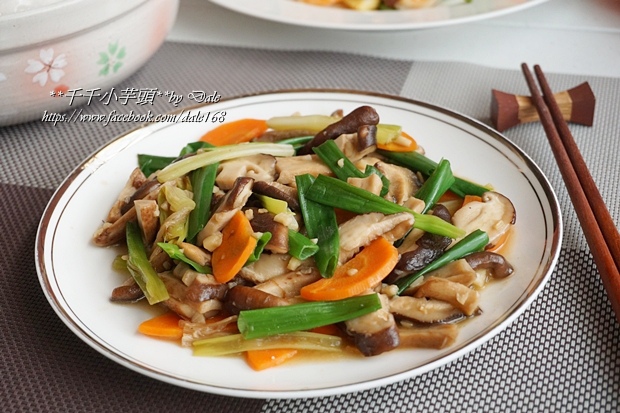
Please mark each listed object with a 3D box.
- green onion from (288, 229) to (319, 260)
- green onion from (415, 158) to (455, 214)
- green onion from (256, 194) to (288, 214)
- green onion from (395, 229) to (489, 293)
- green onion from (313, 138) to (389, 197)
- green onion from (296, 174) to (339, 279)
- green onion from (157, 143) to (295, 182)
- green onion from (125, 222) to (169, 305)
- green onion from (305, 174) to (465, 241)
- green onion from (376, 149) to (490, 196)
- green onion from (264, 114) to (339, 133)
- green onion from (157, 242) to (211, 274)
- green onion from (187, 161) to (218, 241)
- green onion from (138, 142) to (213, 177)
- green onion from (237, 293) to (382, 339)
[{"bbox_3d":[-0.005,0.015,0.479,0.016,0.008,0.010,34,40,-1],"label":"green onion"},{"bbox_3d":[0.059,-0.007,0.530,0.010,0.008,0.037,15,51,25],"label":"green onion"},{"bbox_3d":[-0.018,-0.001,0.528,0.017,0.006,0.008,23,41,18],"label":"green onion"},{"bbox_3d":[0.058,0.024,0.487,0.045,0.008,0.009,-30,41,-14],"label":"green onion"},{"bbox_3d":[0.020,-0.020,0.542,0.043,0.009,0.013,30,46,28],"label":"green onion"},{"bbox_3d":[0.004,0.008,0.488,0.013,0.006,0.057,-8,50,-7],"label":"green onion"},{"bbox_3d":[-0.041,-0.022,0.546,0.069,0.007,0.009,-10,34,-8],"label":"green onion"},{"bbox_3d":[-0.075,0.026,0.507,0.010,0.007,0.046,-15,54,-16],"label":"green onion"},{"bbox_3d":[0.034,0.001,0.508,0.075,0.008,0.013,15,38,14],"label":"green onion"},{"bbox_3d":[0.061,-0.017,0.543,0.058,0.007,0.009,19,38,13],"label":"green onion"},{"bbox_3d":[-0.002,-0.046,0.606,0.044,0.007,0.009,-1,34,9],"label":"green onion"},{"bbox_3d":[-0.056,0.022,0.482,0.029,0.006,0.007,25,40,12],"label":"green onion"},{"bbox_3d":[-0.049,-0.004,0.519,0.011,0.006,0.049,3,54,10],"label":"green onion"},{"bbox_3d":[-0.068,-0.024,0.560,0.037,0.010,0.015,-8,34,4],"label":"green onion"},{"bbox_3d":[0.000,0.045,0.453,0.060,0.009,0.011,-8,34,-1],"label":"green onion"}]

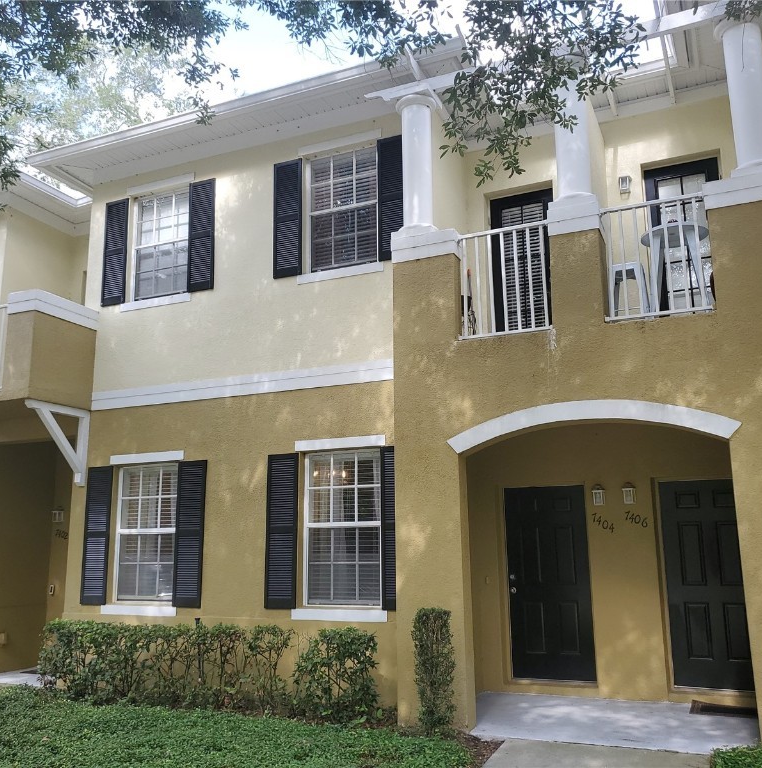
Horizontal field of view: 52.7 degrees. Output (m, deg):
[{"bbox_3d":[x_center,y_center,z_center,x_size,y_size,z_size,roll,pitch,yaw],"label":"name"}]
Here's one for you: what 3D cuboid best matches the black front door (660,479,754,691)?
[{"bbox_3d":[3.340,1.984,7.693,0.905,2.017,0.045,-6,-12,23],"label":"black front door"}]

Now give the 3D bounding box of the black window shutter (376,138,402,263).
[{"bbox_3d":[0.155,-2.001,8.264,0.370,1.396,0.040,-6,-12,23],"label":"black window shutter"}]

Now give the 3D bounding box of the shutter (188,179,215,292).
[{"bbox_3d":[-2.142,-1.780,9.240,0.373,1.392,0.040,-6,-12,23],"label":"shutter"}]

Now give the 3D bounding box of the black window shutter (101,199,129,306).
[{"bbox_3d":[-3.449,-1.706,9.999,0.381,1.431,0.050,-6,-13,23],"label":"black window shutter"}]

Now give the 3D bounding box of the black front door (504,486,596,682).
[{"bbox_3d":[1.829,2.139,8.333,0.900,2.026,0.045,-6,-12,23],"label":"black front door"}]

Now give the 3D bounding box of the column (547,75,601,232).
[{"bbox_3d":[1.773,-2.102,7.116,0.445,1.633,0.410,-6,-12,23],"label":"column"}]

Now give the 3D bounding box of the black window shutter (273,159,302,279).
[{"bbox_3d":[-1.083,-1.933,8.999,0.370,1.438,0.050,-6,-13,23],"label":"black window shutter"}]

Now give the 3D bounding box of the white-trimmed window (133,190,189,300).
[{"bbox_3d":[-2.691,-1.739,9.621,0.940,1.385,0.080,-6,-12,23],"label":"white-trimmed window"}]

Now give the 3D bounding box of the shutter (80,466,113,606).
[{"bbox_3d":[-3.424,1.823,9.288,0.388,1.632,0.050,-6,-13,23],"label":"shutter"}]

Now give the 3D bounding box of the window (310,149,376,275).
[{"bbox_3d":[-0.400,-1.960,8.646,0.940,1.388,0.080,-6,-12,23],"label":"window"}]

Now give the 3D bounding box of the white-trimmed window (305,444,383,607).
[{"bbox_3d":[-0.402,1.521,8.119,0.919,1.613,0.100,-6,-13,23],"label":"white-trimmed window"}]

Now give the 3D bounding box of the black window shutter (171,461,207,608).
[{"bbox_3d":[-2.177,1.699,8.762,0.392,1.632,0.050,-6,-13,23],"label":"black window shutter"}]

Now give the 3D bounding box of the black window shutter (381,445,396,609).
[{"bbox_3d":[0.185,1.420,7.597,0.370,1.588,0.040,-6,-12,23],"label":"black window shutter"}]

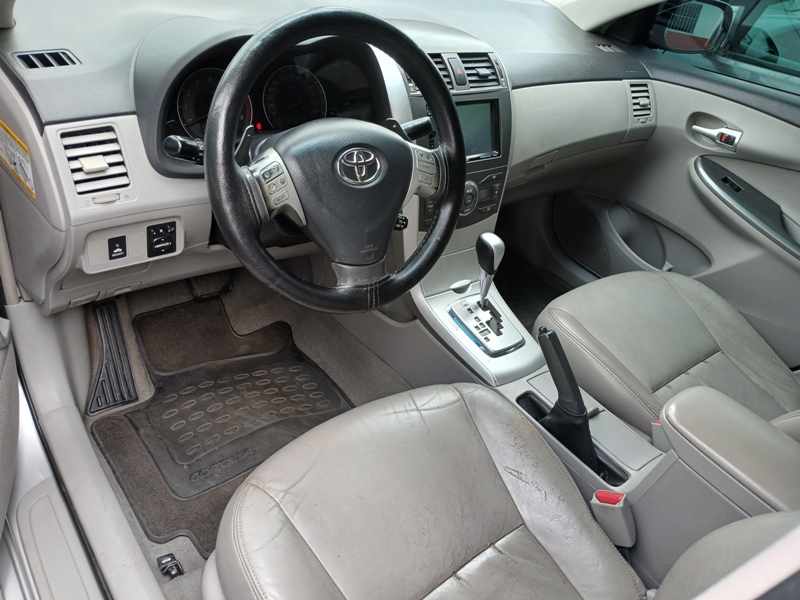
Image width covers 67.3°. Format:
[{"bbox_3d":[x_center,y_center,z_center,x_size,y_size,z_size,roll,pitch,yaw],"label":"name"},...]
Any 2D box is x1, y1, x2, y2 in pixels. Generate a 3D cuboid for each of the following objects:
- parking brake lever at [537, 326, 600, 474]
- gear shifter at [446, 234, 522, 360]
[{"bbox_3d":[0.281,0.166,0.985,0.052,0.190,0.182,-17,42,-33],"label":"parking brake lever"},{"bbox_3d":[0.174,-0.017,1.138,0.106,0.185,0.150,-17,42,-33],"label":"gear shifter"}]

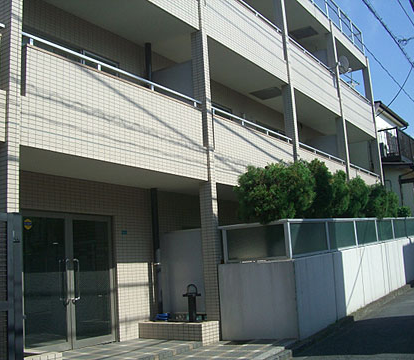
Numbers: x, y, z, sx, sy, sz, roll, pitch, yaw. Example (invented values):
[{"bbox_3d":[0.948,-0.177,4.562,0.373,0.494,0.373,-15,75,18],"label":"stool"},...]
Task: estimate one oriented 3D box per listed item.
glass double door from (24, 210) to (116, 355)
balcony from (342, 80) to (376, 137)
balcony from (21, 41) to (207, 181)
[{"bbox_3d":[-1.960,1.458,7.625,0.081,1.953,1.790,-10,-12,32],"label":"glass double door"},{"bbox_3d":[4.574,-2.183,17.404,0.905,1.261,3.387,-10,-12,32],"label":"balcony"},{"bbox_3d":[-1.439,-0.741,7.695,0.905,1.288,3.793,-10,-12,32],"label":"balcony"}]

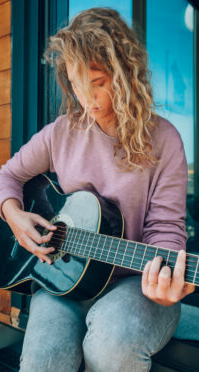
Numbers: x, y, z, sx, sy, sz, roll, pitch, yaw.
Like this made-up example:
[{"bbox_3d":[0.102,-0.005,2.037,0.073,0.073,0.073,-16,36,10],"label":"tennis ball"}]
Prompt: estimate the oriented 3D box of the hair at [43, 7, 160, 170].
[{"bbox_3d":[0.005,-0.265,1.020,0.290,0.450,0.280,1,1,30],"label":"hair"}]

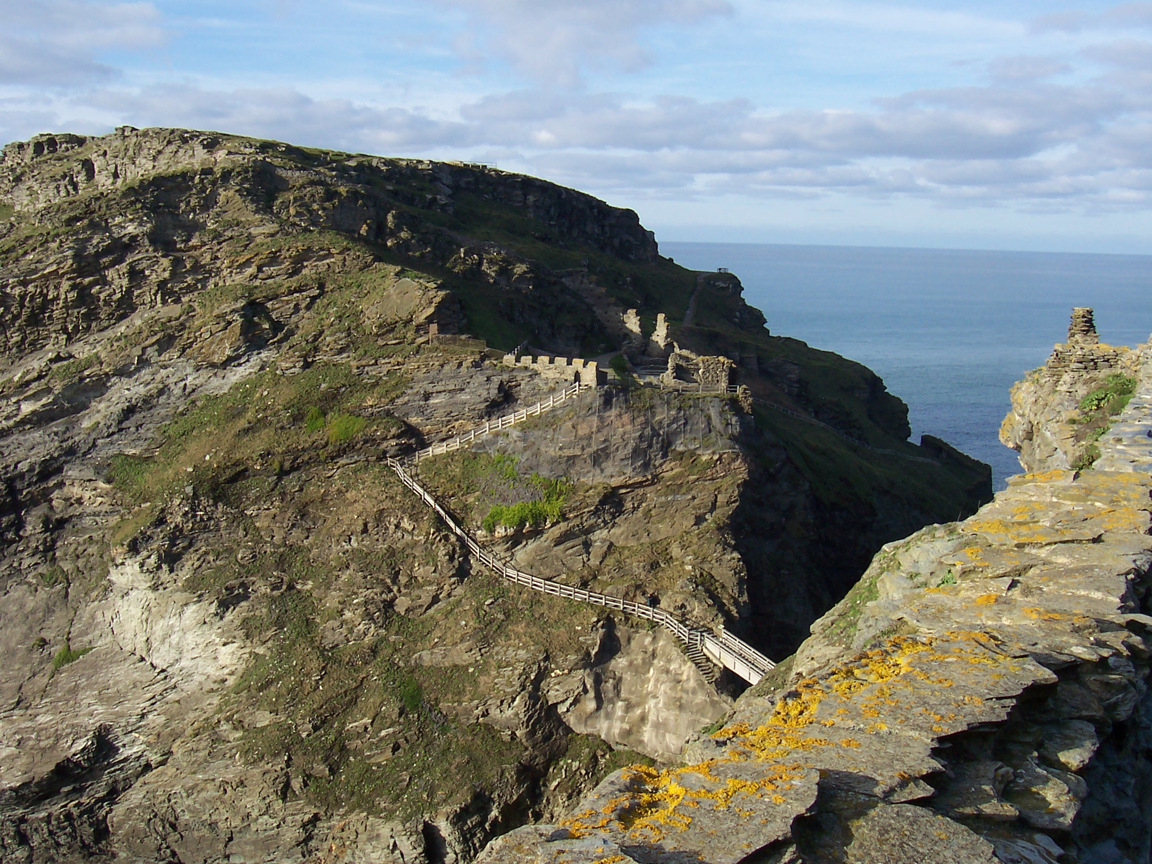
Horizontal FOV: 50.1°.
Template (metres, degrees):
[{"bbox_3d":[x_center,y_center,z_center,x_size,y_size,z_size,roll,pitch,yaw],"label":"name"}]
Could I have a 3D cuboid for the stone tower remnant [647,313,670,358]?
[{"bbox_3d":[9.500,-11.200,141.500,2.500,5.000,1.700,2,9,3],"label":"stone tower remnant"}]

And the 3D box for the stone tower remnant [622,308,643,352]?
[{"bbox_3d":[6.600,-11.800,143.000,2.300,5.000,1.700,2,9,3],"label":"stone tower remnant"}]

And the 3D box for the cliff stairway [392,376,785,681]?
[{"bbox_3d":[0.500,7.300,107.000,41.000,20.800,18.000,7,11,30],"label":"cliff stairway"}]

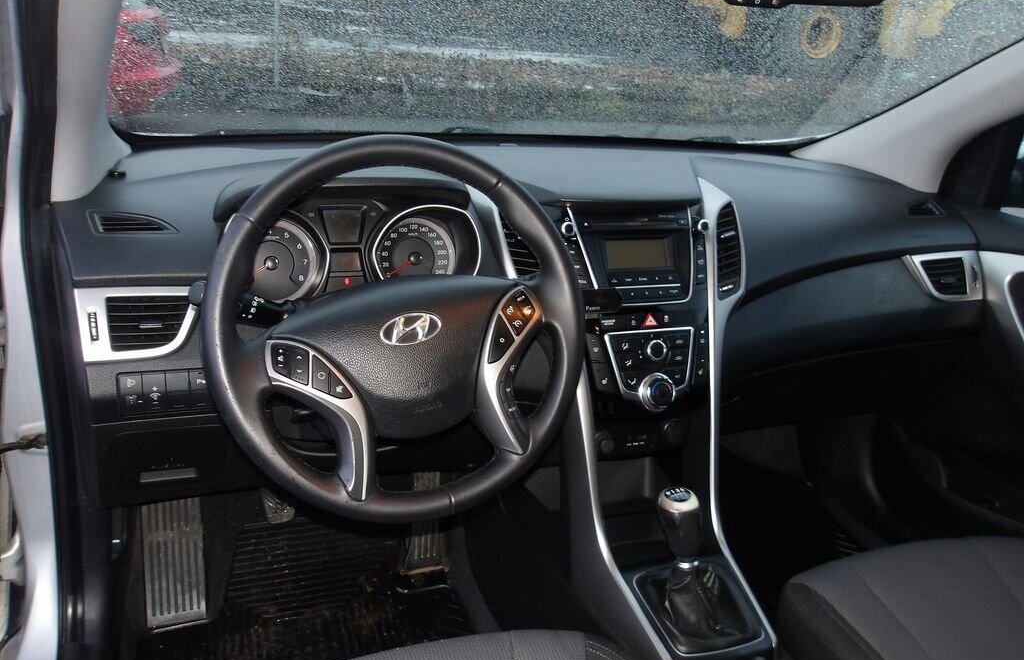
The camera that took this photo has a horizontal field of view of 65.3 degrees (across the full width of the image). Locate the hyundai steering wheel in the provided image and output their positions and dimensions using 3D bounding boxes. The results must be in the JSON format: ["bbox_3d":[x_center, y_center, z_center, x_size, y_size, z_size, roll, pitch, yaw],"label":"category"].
[{"bbox_3d":[-0.107,0.000,0.789,0.373,0.373,0.100,-11,2,-19],"label":"hyundai steering wheel"}]

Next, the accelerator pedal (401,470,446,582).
[{"bbox_3d":[-0.148,0.329,1.371,0.060,0.175,0.045,1,-7,-19],"label":"accelerator pedal"}]

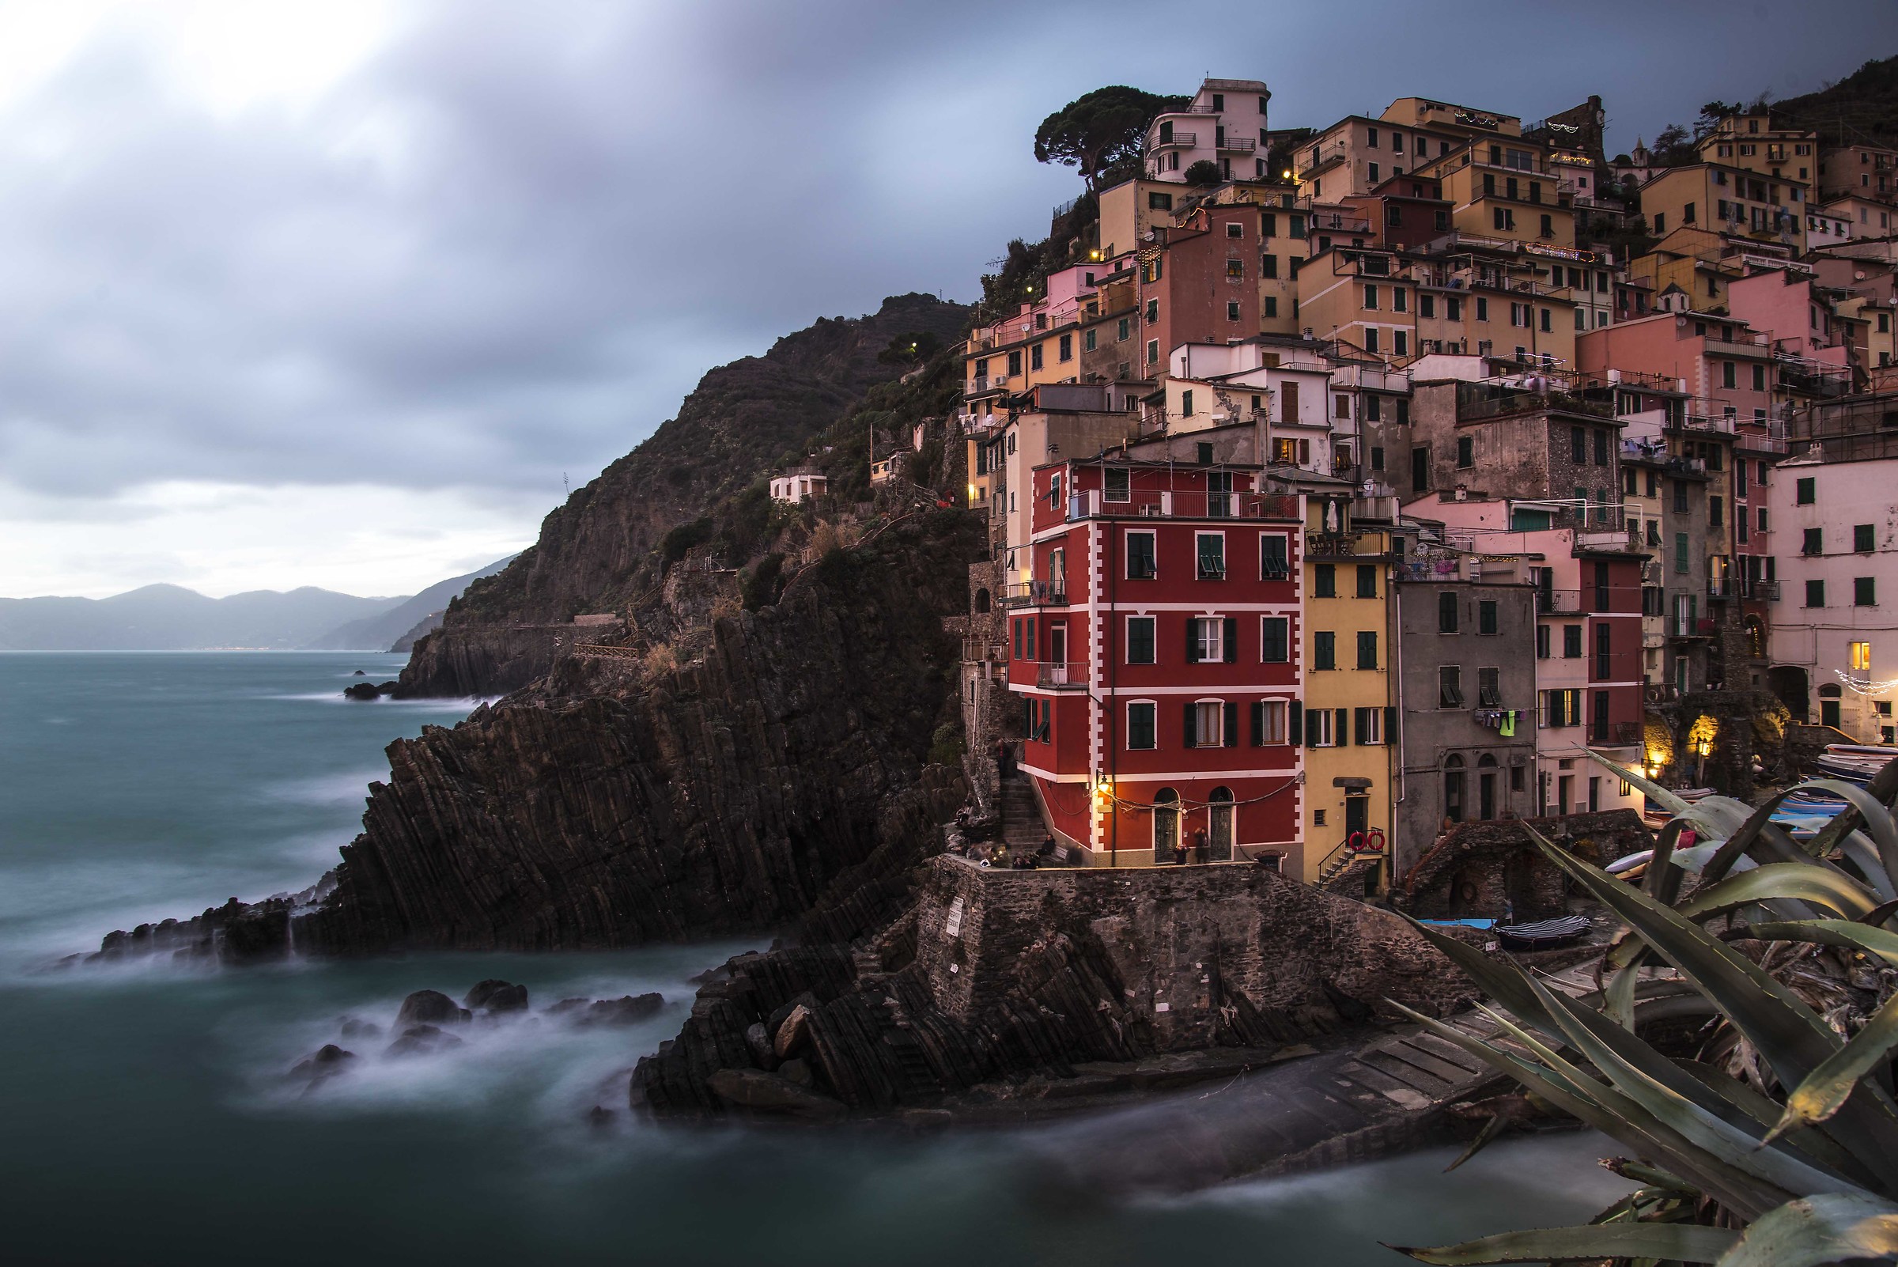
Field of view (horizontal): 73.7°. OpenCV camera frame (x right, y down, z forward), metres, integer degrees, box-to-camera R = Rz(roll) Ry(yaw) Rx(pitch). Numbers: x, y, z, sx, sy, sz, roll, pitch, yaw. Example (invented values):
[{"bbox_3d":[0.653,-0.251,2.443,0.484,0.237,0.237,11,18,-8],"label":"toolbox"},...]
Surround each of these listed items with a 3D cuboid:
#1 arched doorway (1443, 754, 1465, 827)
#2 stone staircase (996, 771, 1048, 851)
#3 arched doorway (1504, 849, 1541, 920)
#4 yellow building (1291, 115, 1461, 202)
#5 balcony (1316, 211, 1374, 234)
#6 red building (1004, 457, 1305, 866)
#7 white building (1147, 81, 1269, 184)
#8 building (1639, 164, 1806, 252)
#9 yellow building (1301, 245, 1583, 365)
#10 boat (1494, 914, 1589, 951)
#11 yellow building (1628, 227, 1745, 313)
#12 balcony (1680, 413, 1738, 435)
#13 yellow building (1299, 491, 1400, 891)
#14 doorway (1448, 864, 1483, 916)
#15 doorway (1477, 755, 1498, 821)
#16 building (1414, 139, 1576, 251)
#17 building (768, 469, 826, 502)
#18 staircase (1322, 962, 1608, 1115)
[{"bbox_3d":[21.894,6.808,54.717,1.150,3.146,0.350,0,-1,-18],"label":"arched doorway"},{"bbox_3d":[3.200,8.182,57.200,1.900,2.950,4.400,0,-1,-8],"label":"stone staircase"},{"bbox_3d":[24.800,10.804,55.000,1.650,3.000,0.500,0,-1,-17],"label":"arched doorway"},{"bbox_3d":[41.200,-42.745,121.500,14.000,8.800,8.000,0,-1,-24],"label":"yellow building"},{"bbox_3d":[31.283,-32.301,100.422,4.700,1.300,1.500,0,-1,-13],"label":"balcony"},{"bbox_3d":[8.840,1.037,57.600,10.300,17.200,9.800,0,-1,-11],"label":"red building"},{"bbox_3d":[26.100,-49.258,128.300,11.400,10.500,8.500,0,-1,-10],"label":"white building"},{"bbox_3d":[80.221,-41.665,131.887,14.800,9.700,7.600,0,-1,-22],"label":"building"},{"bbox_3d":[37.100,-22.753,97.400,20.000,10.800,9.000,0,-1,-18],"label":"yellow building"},{"bbox_3d":[22.251,11.196,47.161,4.600,1.050,1.700,0,-1,-28],"label":"boat"},{"bbox_3d":[66.783,-31.577,115.256,7.200,8.700,7.500,0,-1,-22],"label":"yellow building"},{"bbox_3d":[44.900,-12.390,75.000,4.200,1.300,1.600,0,-1,-25],"label":"balcony"},{"bbox_3d":[16.108,2.584,57.299,4.200,16.700,8.000,0,-1,-11],"label":"yellow building"},{"bbox_3d":[22.000,11.040,53.900,1.600,2.400,0.500,0,-1,-17],"label":"doorway"},{"bbox_3d":[23.594,6.817,55.317,1.100,3.051,0.350,0,-1,-18],"label":"doorway"},{"bbox_3d":[54.279,-41.579,126.941,10.800,11.400,9.600,0,-1,-21],"label":"building"},{"bbox_3d":[-17.699,-17.139,153.823,5.200,3.605,5.500,0,-1,-25],"label":"building"},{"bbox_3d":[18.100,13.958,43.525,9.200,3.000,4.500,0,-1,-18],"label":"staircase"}]

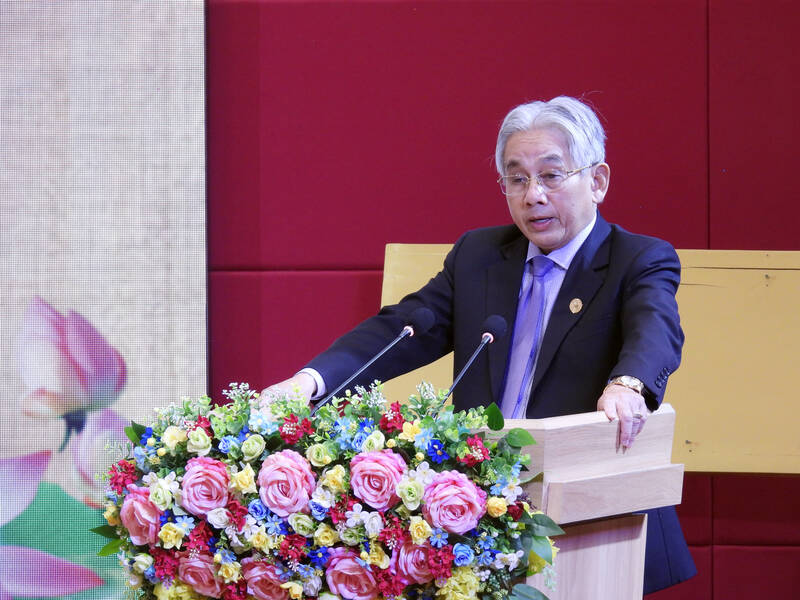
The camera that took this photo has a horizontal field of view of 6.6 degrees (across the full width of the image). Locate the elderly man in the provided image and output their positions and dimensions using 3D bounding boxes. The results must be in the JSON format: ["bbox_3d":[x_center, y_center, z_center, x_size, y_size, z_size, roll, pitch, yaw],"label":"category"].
[{"bbox_3d":[0.180,0.460,11.020,0.550,1.600,0.740,0,2,27],"label":"elderly man"}]

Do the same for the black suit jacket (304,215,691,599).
[{"bbox_3d":[0.190,0.165,11.030,0.530,0.630,0.660,0,2,27],"label":"black suit jacket"}]

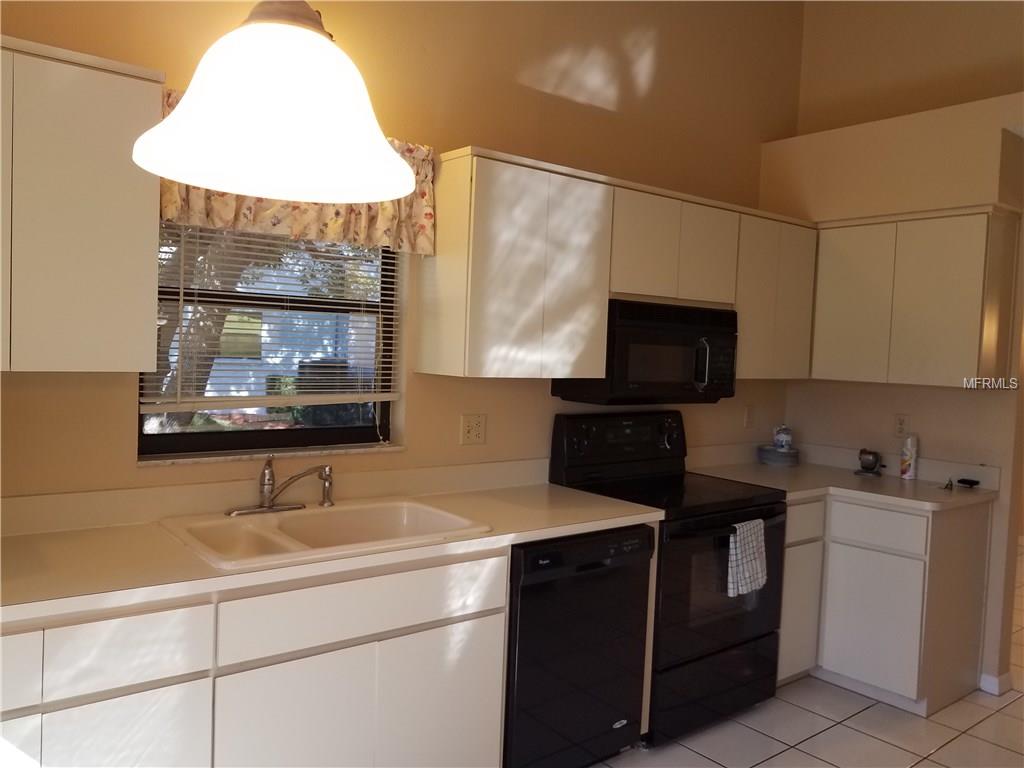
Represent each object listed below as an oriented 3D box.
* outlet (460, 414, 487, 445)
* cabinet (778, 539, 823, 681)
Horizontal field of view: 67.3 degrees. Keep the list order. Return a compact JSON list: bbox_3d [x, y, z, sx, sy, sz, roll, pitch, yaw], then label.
[{"bbox_3d":[-0.141,0.175,2.930,0.117,0.112,0.010,0,3,-37],"label":"outlet"},{"bbox_3d":[1.070,0.934,3.475,0.225,0.560,0.554,0,3,-37],"label":"cabinet"}]

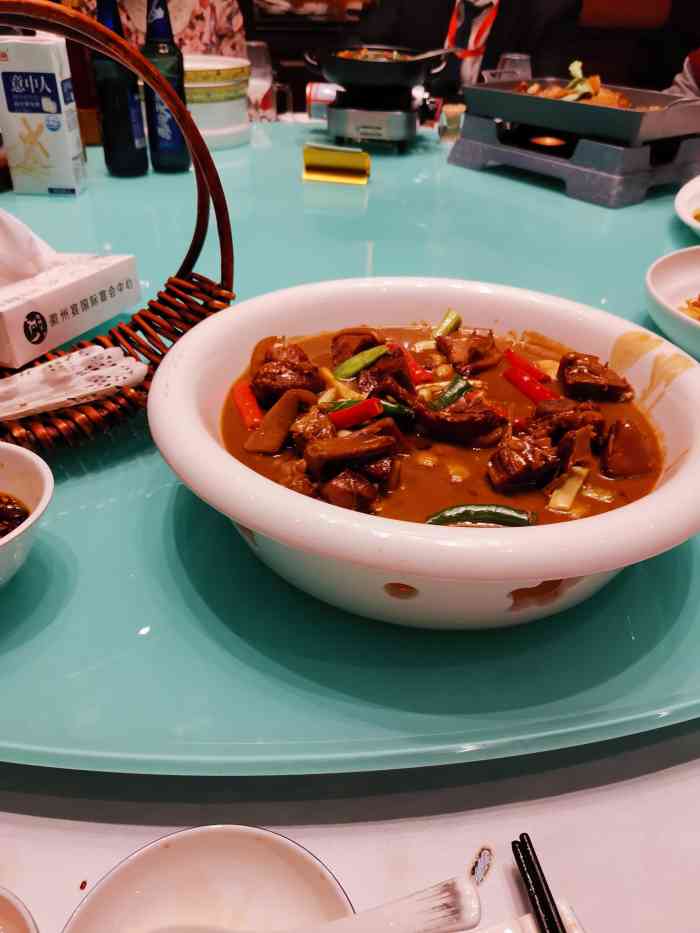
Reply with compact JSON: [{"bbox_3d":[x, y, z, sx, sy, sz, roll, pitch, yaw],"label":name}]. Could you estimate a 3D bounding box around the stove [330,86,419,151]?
[{"bbox_3d":[0.050,-0.696,1.429,0.171,0.113,0.165,9,35,8],"label":"stove"}]

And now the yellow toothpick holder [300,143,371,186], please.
[{"bbox_3d":[-0.019,-0.498,1.198,0.103,0.048,0.046,4,35,1],"label":"yellow toothpick holder"}]

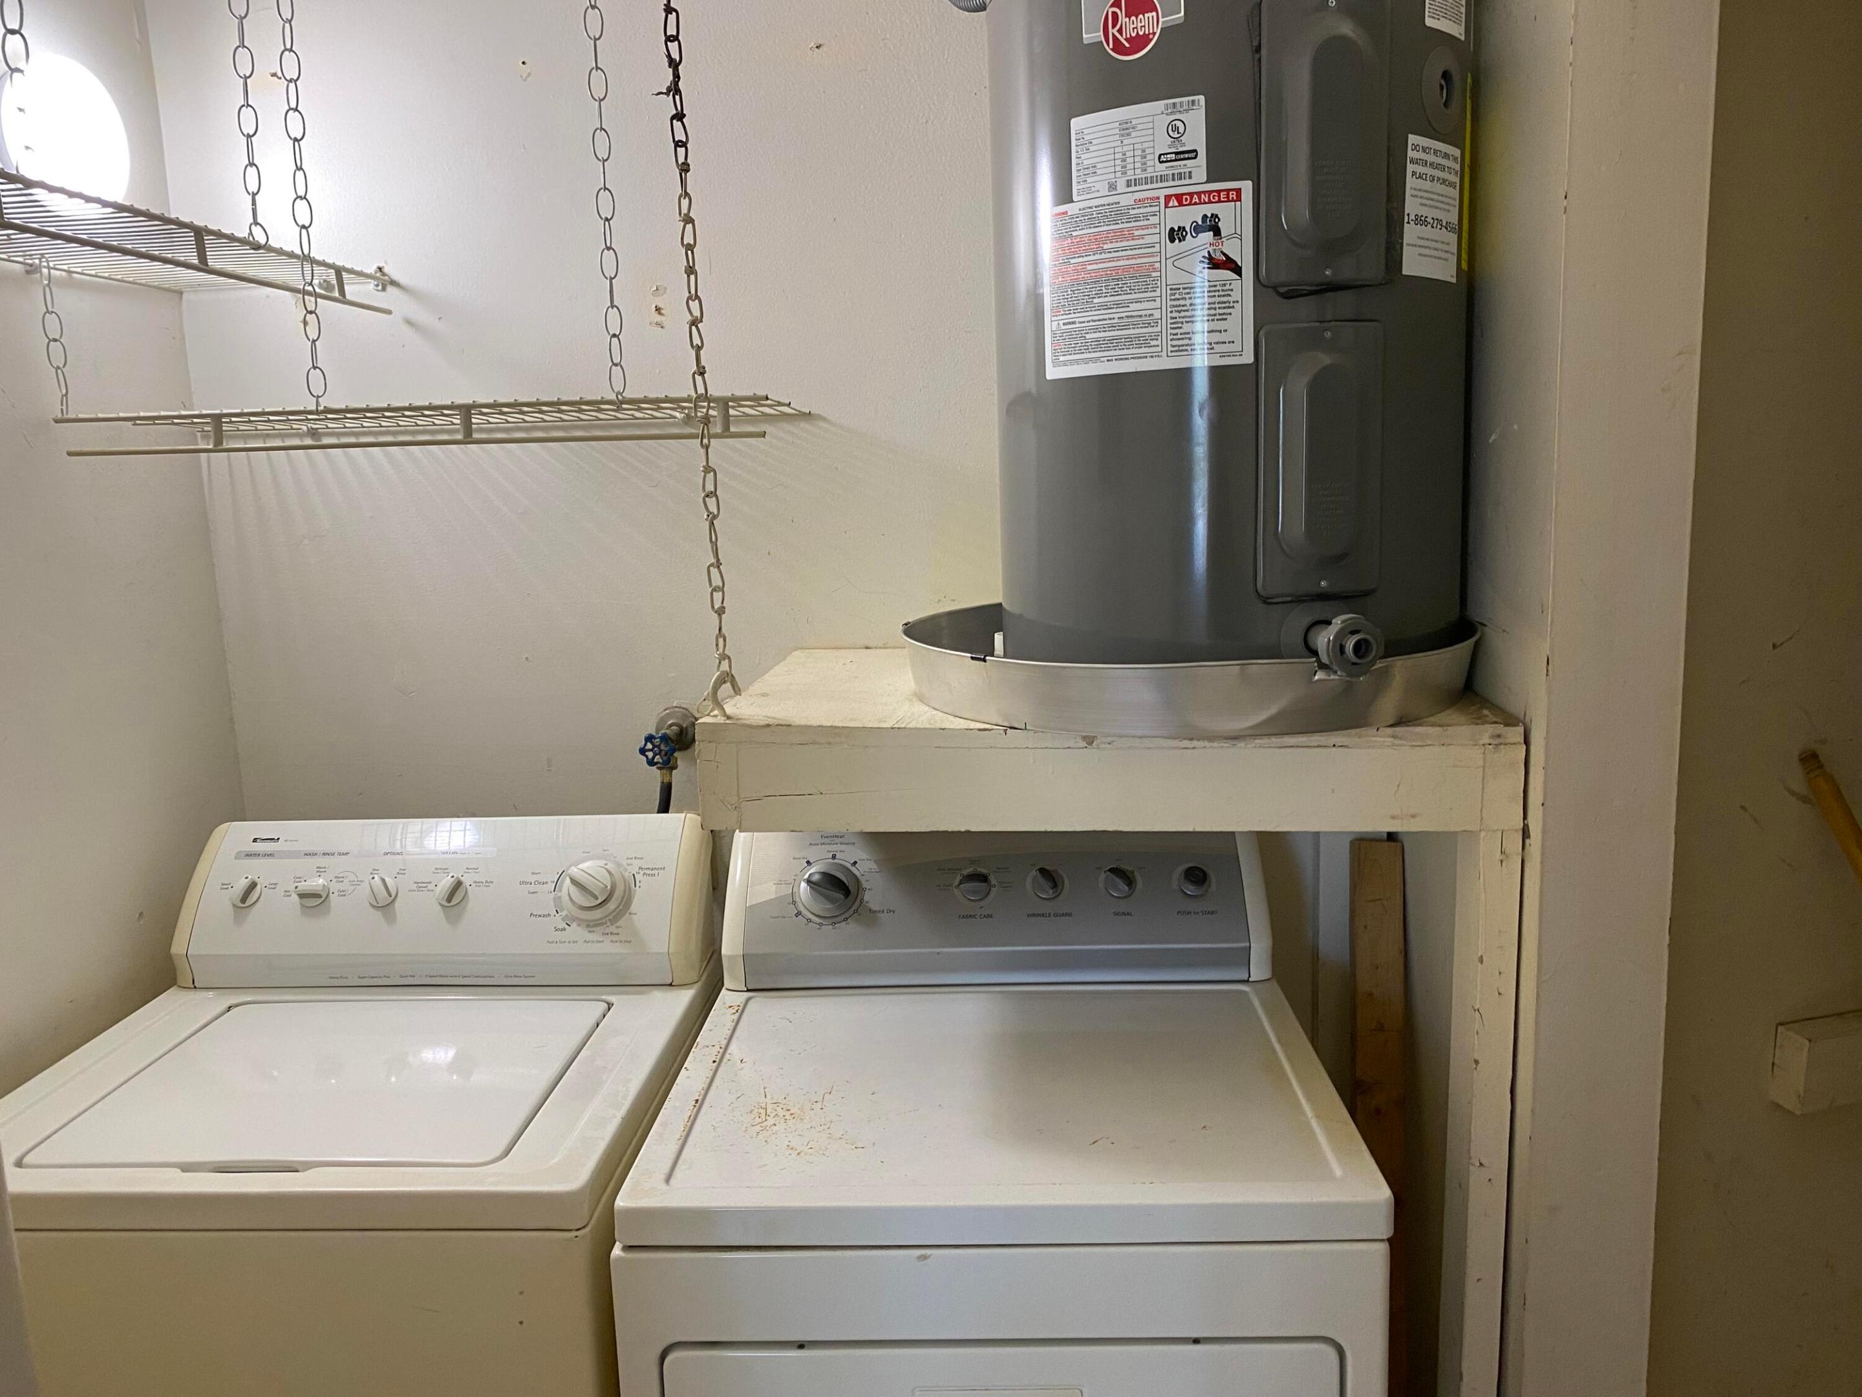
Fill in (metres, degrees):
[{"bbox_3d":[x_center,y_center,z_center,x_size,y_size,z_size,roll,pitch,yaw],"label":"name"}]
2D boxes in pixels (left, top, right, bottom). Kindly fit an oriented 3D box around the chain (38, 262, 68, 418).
[{"bbox_3d":[-1.031,-0.423,1.646,0.025,0.184,0.023,-1,8,4],"label":"chain"}]

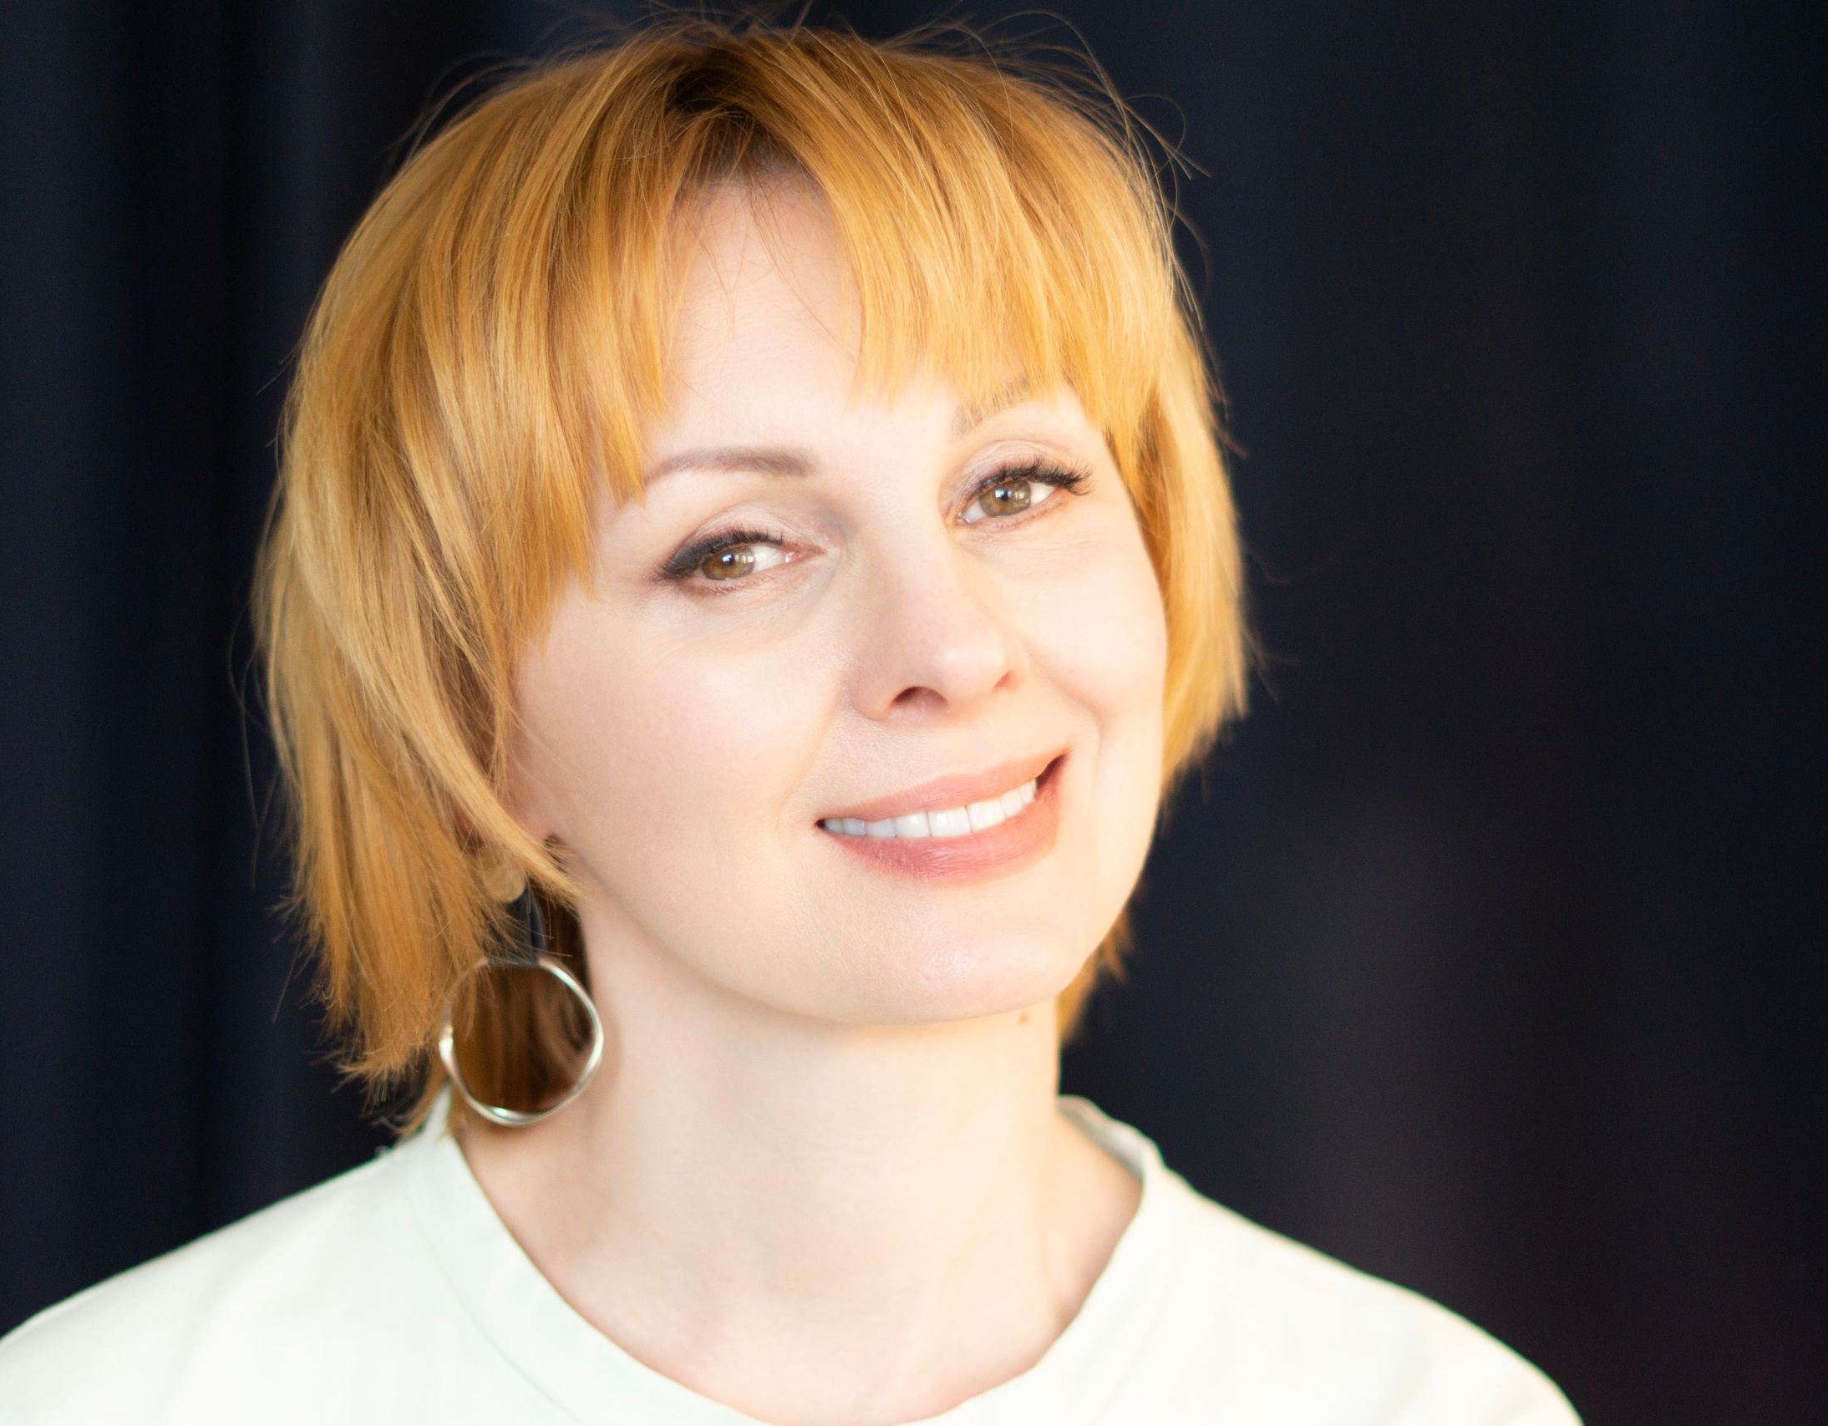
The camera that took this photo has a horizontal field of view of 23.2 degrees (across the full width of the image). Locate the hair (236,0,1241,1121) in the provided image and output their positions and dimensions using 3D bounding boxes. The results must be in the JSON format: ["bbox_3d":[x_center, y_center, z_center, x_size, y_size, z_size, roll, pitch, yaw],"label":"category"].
[{"bbox_3d":[-0.039,-0.034,1.035,0.218,0.240,0.215,-12,-6,-18],"label":"hair"}]

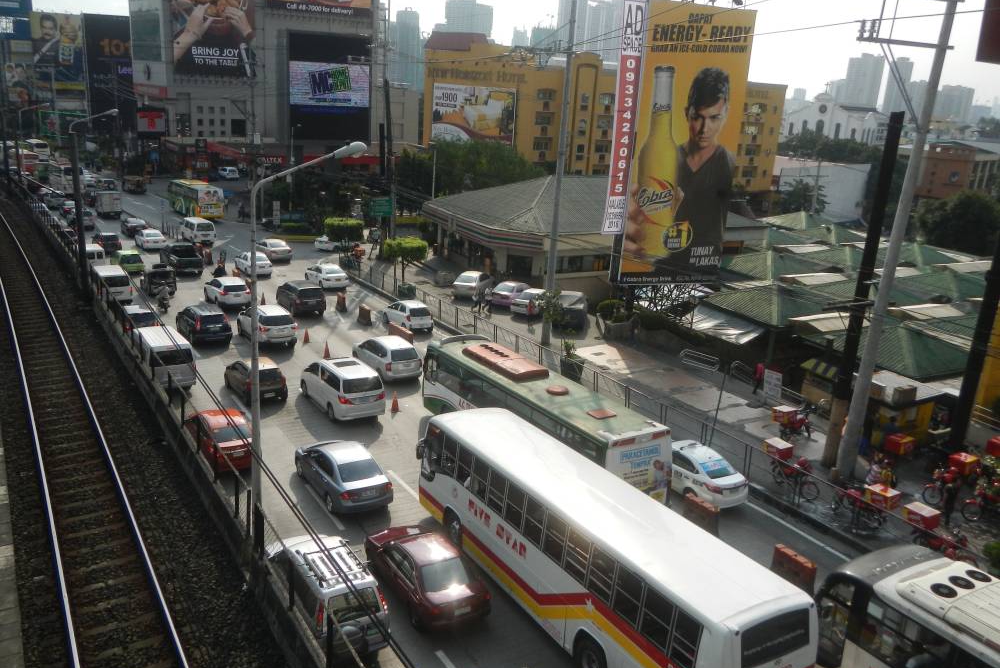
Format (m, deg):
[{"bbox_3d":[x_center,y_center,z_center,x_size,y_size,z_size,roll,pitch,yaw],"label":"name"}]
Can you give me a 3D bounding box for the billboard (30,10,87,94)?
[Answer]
[{"bbox_3d":[-91.773,-58.396,167.953,9.780,16.130,0.600,-5,18,-27],"label":"billboard"}]

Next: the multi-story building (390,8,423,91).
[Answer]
[{"bbox_3d":[-109.081,-316.778,943.254,38.000,115.070,36.000,-7,18,-31],"label":"multi-story building"}]

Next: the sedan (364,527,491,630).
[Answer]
[{"bbox_3d":[-1.886,5.640,19.853,1.680,1.380,4.350,-5,16,-29],"label":"sedan"}]

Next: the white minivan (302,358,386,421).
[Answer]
[{"bbox_3d":[-6.531,1.994,33.092,1.830,1.900,4.850,-6,17,-33],"label":"white minivan"}]

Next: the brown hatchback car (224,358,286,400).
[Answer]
[{"bbox_3d":[-10.322,1.787,34.037,1.644,1.545,3.703,-7,18,-36],"label":"brown hatchback car"}]

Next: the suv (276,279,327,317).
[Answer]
[{"bbox_3d":[-12.073,-2.273,48.874,1.839,1.840,4.694,-5,17,-31],"label":"suv"}]

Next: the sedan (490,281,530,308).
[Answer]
[{"bbox_3d":[1.102,-2.669,53.793,1.701,1.472,4.357,10,16,26],"label":"sedan"}]

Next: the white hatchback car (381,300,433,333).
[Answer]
[{"bbox_3d":[-5.337,-1.119,46.626,1.603,1.493,3.612,-7,17,-34],"label":"white hatchback car"}]

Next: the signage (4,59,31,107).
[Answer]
[{"bbox_3d":[-101.489,-52.690,170.144,4.750,9.710,0.600,-6,18,-29],"label":"signage"}]

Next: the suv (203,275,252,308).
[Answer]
[{"bbox_3d":[-16.653,-2.687,49.198,1.830,1.670,4.570,-6,17,-32],"label":"suv"}]

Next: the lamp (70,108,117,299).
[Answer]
[{"bbox_3d":[-18.877,-6.242,38.135,1.850,8.250,0.400,-6,17,-32],"label":"lamp"}]

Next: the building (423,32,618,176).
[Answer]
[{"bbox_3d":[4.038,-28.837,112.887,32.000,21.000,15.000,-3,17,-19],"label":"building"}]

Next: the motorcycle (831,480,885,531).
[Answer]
[{"bbox_3d":[10.886,5.169,24.394,0.720,1.060,1.950,-5,16,-30],"label":"motorcycle"}]

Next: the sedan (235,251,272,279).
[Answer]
[{"bbox_3d":[-18.873,-5.375,61.752,1.730,1.470,4.450,-8,19,-34],"label":"sedan"}]

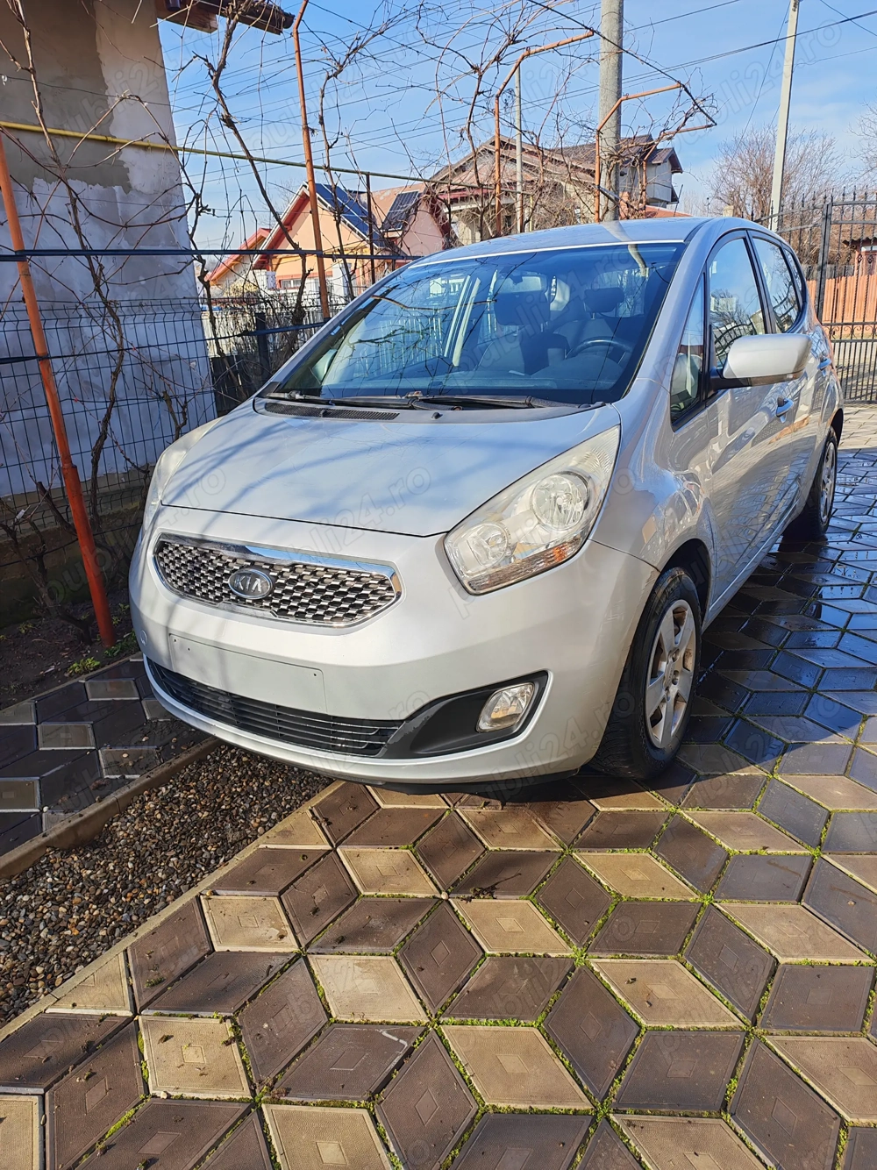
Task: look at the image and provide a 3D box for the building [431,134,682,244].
[{"bbox_3d":[5.948,-17.620,41.077,12.000,8.400,10.000,1,20,14],"label":"building"}]

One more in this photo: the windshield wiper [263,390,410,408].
[{"bbox_3d":[-0.351,-0.610,2.657,0.730,0.060,0.070,14,26,41],"label":"windshield wiper"}]

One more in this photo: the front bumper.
[{"bbox_3d":[-0.335,0.105,2.273,1.750,0.650,0.610,9,23,32],"label":"front bumper"}]

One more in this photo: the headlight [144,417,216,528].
[{"bbox_3d":[-0.794,-0.341,2.618,0.300,0.325,0.470,11,24,37],"label":"headlight"}]

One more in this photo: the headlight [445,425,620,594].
[{"bbox_3d":[0.251,-0.181,1.950,0.300,0.325,0.470,7,22,28],"label":"headlight"}]

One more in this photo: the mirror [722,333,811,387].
[{"bbox_3d":[0.952,-0.654,2.344,0.225,0.160,0.135,9,23,32],"label":"mirror"}]

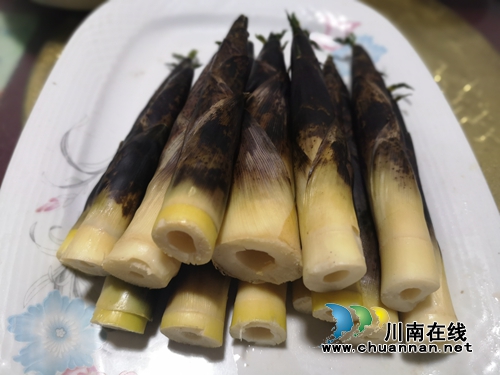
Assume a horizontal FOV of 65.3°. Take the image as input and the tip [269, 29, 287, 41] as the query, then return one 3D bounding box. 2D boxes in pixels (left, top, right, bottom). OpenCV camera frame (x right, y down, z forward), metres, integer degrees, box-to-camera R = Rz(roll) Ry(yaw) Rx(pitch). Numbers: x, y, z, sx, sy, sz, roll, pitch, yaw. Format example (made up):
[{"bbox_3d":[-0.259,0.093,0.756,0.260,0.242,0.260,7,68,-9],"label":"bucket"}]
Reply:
[{"bbox_3d":[0.021,-0.116,0.295,0.012,0.009,0.014,3,43,3],"label":"tip"}]

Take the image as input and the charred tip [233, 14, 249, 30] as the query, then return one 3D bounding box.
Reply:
[{"bbox_3d":[-0.007,-0.126,0.298,0.010,0.010,0.019,4,45,4],"label":"charred tip"}]

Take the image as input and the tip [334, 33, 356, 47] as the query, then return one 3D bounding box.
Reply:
[{"bbox_3d":[0.071,-0.111,0.292,0.016,0.009,0.012,0,46,0],"label":"tip"}]

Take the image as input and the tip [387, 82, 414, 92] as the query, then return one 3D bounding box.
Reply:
[{"bbox_3d":[0.097,-0.064,0.250,0.017,0.007,0.010,0,46,0],"label":"tip"}]

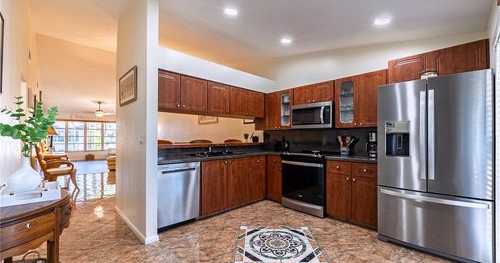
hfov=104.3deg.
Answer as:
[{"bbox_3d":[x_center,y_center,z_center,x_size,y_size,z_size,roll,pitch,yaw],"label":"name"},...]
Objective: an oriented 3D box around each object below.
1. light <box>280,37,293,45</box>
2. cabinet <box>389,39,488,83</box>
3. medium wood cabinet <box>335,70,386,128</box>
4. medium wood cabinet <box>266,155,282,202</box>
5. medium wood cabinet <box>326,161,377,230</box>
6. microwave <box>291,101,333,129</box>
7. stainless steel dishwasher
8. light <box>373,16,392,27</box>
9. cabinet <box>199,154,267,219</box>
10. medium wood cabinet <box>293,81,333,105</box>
[{"bbox_3d":[0.635,-1.568,3.380,0.180,0.030,0.180,13,8,44],"label":"light"},{"bbox_3d":[2.211,-0.687,2.367,0.820,0.360,0.570,-1,-2,42],"label":"cabinet"},{"bbox_3d":[1.742,-0.445,3.017,0.698,0.787,0.322,-1,-2,44],"label":"medium wood cabinet"},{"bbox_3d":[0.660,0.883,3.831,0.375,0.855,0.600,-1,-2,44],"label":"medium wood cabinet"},{"bbox_3d":[1.615,0.870,2.896,0.682,0.865,0.600,-1,-2,44],"label":"medium wood cabinet"},{"bbox_3d":[1.194,-0.256,3.499,0.747,0.428,0.392,-1,-2,44],"label":"microwave"},{"bbox_3d":[-1.115,0.834,2.715,0.590,0.860,0.600,1,-2,-44],"label":"stainless steel dishwasher"},{"bbox_3d":[1.634,-1.365,2.398,0.190,0.040,0.190,11,7,43],"label":"light"},{"bbox_3d":[-0.407,0.858,3.390,1.380,0.870,0.600,1,-2,-44],"label":"cabinet"},{"bbox_3d":[1.216,-0.647,3.536,0.754,0.364,0.322,-1,-2,44],"label":"medium wood cabinet"}]

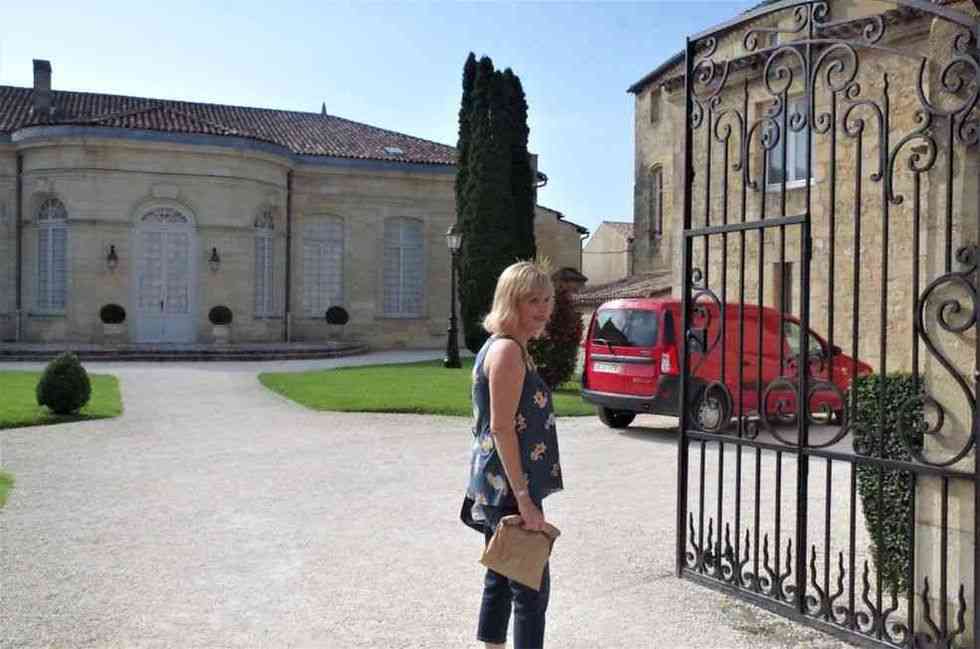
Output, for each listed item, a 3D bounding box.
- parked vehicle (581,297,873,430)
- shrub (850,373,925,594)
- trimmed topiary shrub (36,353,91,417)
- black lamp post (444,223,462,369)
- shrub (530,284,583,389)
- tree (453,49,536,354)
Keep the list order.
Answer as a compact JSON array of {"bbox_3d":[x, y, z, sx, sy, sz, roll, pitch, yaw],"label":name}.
[{"bbox_3d":[3.294,0.513,12.252,4.450,1.640,1.760,0,1,-36],"label":"parked vehicle"},{"bbox_3d":[2.077,0.840,4.820,0.390,1.180,0.400,1,1,0],"label":"shrub"},{"bbox_3d":[-5.874,0.814,12.750,0.770,0.860,0.770,1,1,0],"label":"trimmed topiary shrub"},{"bbox_3d":[-0.921,-0.732,23.300,0.450,3.700,0.450,1,1,0],"label":"black lamp post"},{"bbox_3d":[1.161,0.262,17.300,1.170,1.920,1.150,1,1,0],"label":"shrub"},{"bbox_3d":[0.238,-3.791,29.300,2.600,9.450,2.500,1,1,0],"label":"tree"}]

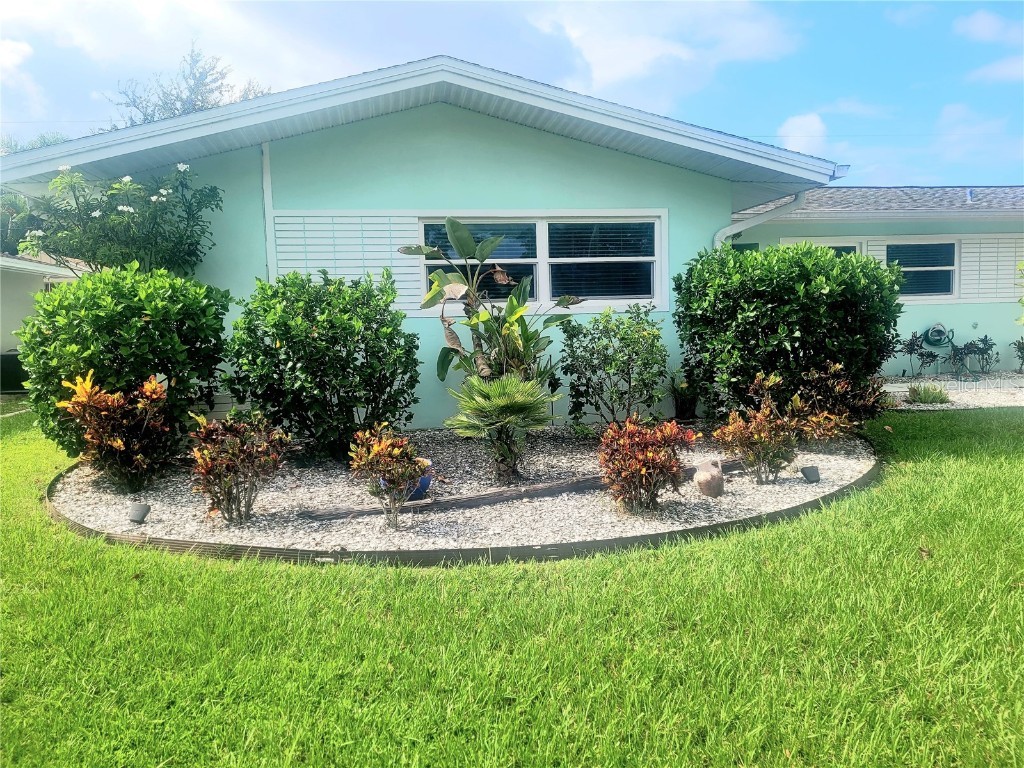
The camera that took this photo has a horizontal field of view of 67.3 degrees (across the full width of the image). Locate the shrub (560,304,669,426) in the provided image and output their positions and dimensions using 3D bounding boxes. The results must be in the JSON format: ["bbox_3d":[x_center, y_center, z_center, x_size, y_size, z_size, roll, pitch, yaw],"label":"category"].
[{"bbox_3d":[1.159,-0.198,8.700,1.197,1.403,1.100,-2,5,-9],"label":"shrub"}]

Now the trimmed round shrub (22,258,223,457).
[{"bbox_3d":[-3.748,-0.212,7.400,1.999,1.915,1.850,-2,5,-9],"label":"trimmed round shrub"}]

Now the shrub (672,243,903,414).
[{"bbox_3d":[3.045,-0.558,8.500,2.491,2.011,2.000,-2,5,-9],"label":"shrub"}]

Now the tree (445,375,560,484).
[{"bbox_3d":[-0.079,0.366,6.400,0.946,0.890,0.900,-2,5,-9],"label":"tree"}]

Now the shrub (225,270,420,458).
[{"bbox_3d":[-1.873,-0.193,7.600,1.898,1.858,1.800,-2,5,-9],"label":"shrub"}]

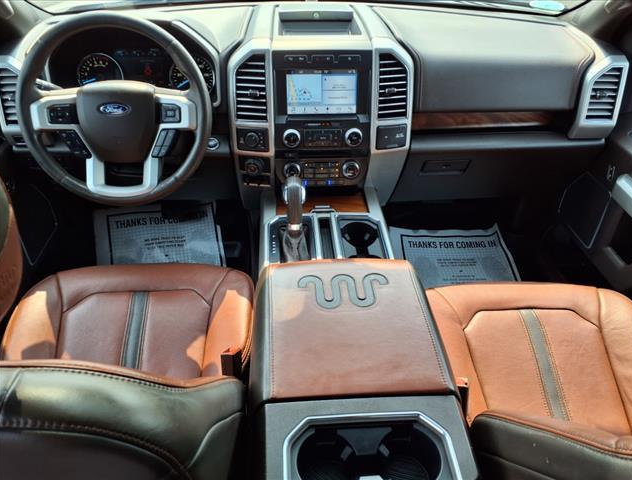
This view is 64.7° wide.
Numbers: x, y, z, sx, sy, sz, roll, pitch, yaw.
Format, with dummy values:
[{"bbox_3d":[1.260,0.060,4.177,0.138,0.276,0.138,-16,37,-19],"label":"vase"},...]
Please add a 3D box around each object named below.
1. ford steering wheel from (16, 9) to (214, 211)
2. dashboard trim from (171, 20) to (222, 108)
[{"bbox_3d":[-0.410,-0.268,1.045,0.385,0.385,0.110,-2,14,-4],"label":"ford steering wheel"},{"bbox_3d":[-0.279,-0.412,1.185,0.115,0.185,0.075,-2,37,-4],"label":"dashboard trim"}]

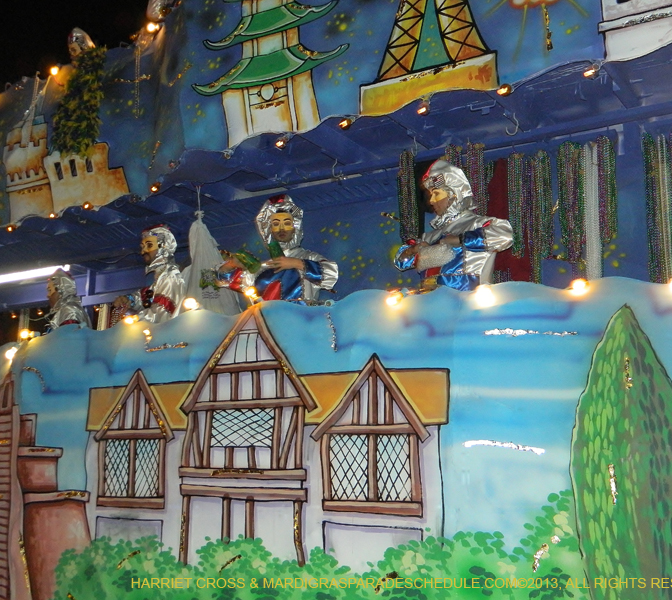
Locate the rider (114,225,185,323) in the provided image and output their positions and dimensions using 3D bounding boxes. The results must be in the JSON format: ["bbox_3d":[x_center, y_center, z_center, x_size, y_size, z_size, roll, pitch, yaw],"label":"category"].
[{"bbox_3d":[-1.301,0.322,6.472,0.480,1.720,0.520,5,-10,-26],"label":"rider"}]

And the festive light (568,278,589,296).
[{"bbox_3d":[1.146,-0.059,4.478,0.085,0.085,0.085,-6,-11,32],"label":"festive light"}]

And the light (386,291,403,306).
[{"bbox_3d":[0.309,-0.008,5.012,0.080,0.080,0.080,0,-9,0],"label":"light"}]

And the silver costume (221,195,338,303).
[{"bbox_3d":[-0.362,0.184,5.825,0.700,1.720,0.450,-1,-9,8],"label":"silver costume"}]

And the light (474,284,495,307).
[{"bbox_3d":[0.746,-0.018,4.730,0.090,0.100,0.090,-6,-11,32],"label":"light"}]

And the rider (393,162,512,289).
[{"bbox_3d":[0.660,0.054,5.183,0.470,1.720,0.580,6,-11,-32],"label":"rider"}]

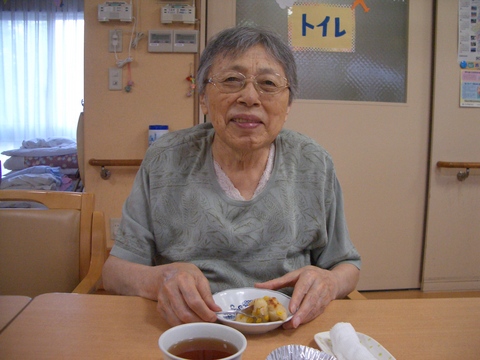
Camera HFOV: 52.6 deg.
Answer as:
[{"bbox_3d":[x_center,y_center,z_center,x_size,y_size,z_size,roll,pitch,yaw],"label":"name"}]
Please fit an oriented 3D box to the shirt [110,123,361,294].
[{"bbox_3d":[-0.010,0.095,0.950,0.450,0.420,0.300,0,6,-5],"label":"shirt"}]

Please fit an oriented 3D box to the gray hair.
[{"bbox_3d":[0.014,-0.203,0.885,0.182,0.160,0.190,0,6,-5],"label":"gray hair"}]

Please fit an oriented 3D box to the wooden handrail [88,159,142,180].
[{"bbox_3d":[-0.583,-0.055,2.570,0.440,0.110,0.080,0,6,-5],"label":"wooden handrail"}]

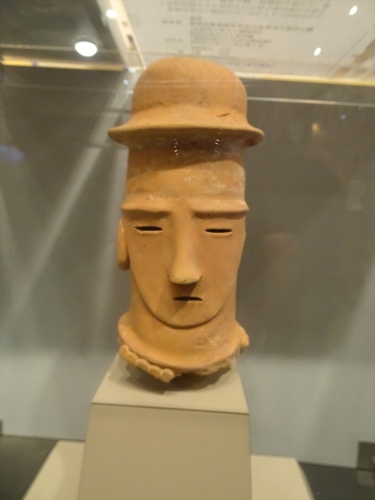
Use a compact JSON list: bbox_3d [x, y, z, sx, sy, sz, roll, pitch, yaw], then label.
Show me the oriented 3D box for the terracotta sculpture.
[{"bbox_3d":[-0.003,-0.040,0.488,0.208,0.409,0.191,1,6,-6],"label":"terracotta sculpture"}]

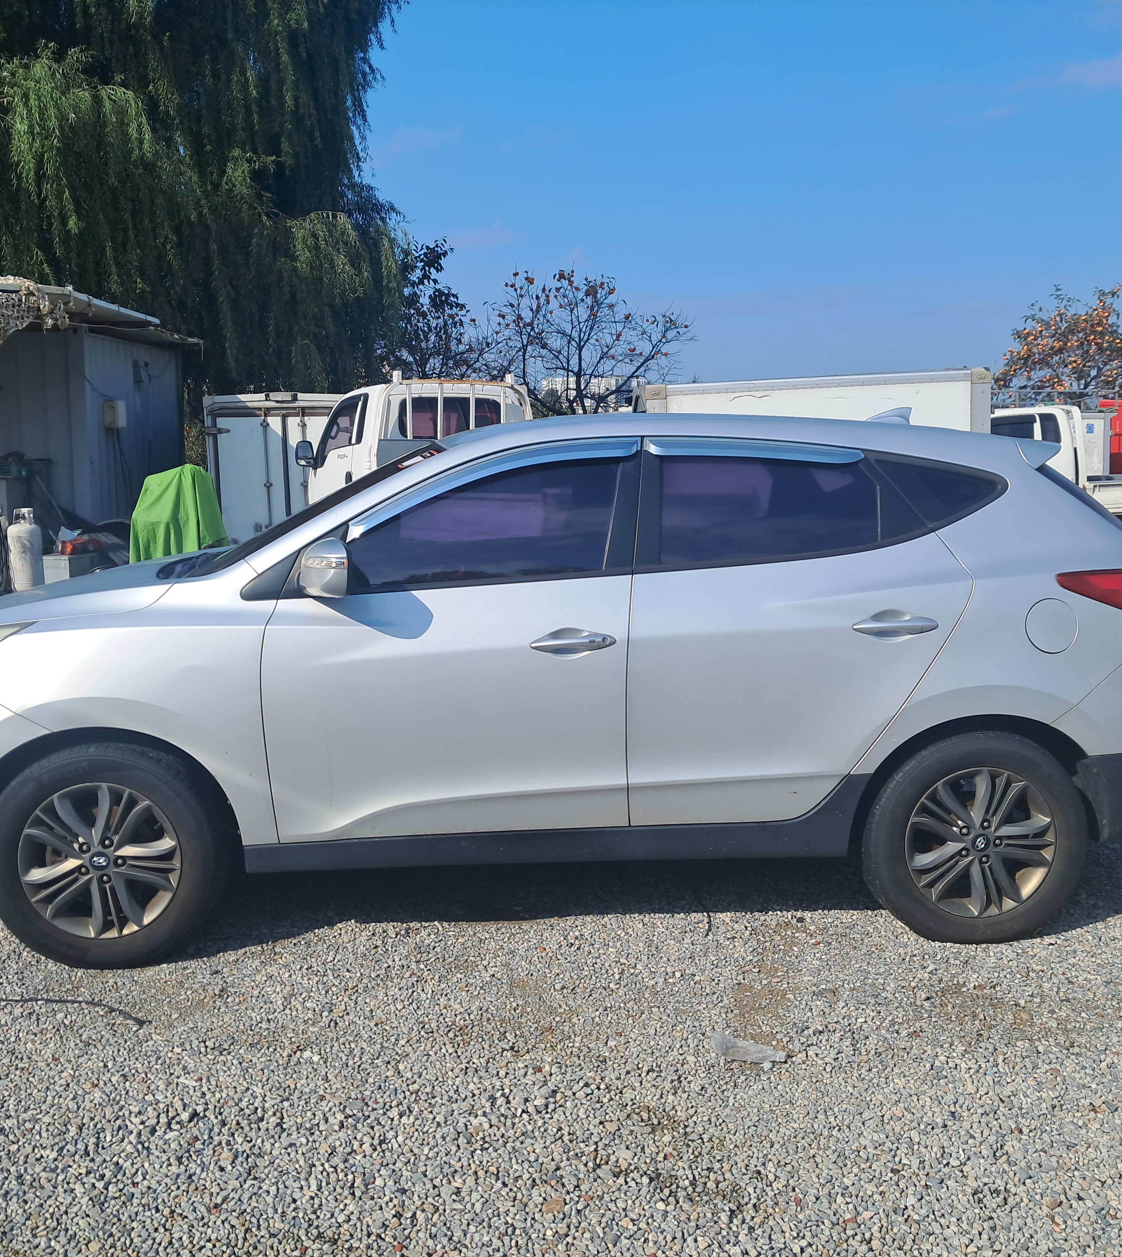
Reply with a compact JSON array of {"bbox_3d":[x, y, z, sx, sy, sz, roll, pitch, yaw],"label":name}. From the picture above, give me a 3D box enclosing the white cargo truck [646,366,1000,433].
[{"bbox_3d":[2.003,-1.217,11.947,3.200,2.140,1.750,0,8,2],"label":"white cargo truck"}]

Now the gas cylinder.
[{"bbox_3d":[-5.089,-0.684,12.430,0.315,0.920,0.315,0,8,0],"label":"gas cylinder"}]

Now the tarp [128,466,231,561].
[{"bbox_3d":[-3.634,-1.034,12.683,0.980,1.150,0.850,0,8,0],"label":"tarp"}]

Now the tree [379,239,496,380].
[{"bbox_3d":[-2.187,-3.819,20.668,2.700,4.750,2.700,0,8,0],"label":"tree"}]

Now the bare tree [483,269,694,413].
[{"bbox_3d":[0.484,-3.805,21.679,3.500,4.500,3.400,0,8,0],"label":"bare tree"}]

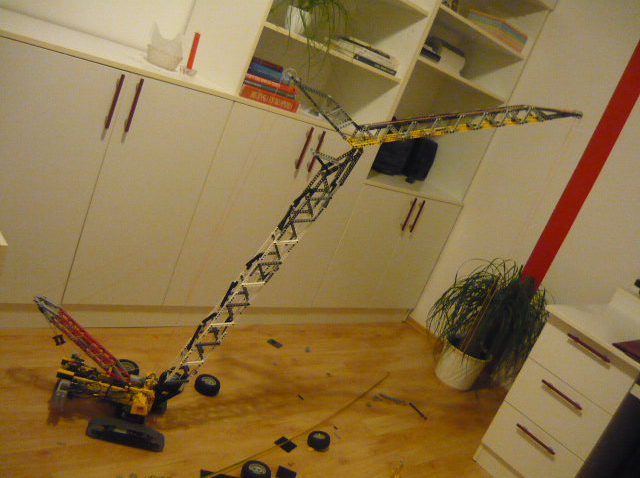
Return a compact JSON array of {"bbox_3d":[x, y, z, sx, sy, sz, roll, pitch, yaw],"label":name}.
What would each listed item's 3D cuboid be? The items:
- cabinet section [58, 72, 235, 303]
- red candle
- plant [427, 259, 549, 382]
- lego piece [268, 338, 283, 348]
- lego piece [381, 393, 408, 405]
[{"bbox_3d":[-0.774,-0.229,2.464,0.434,0.911,0.400,7,22,-44],"label":"cabinet section"},{"bbox_3d":[-0.508,-0.762,2.484,0.020,0.148,0.020,7,23,-43],"label":"red candle"},{"bbox_3d":[0.854,0.419,3.144,0.520,0.530,0.520,7,23,-43],"label":"plant"},{"bbox_3d":[-0.214,0.503,2.922,0.062,0.010,0.048,28,17,20],"label":"lego piece"},{"bbox_3d":[0.345,0.751,2.857,0.130,0.012,0.016,21,16,-4],"label":"lego piece"}]

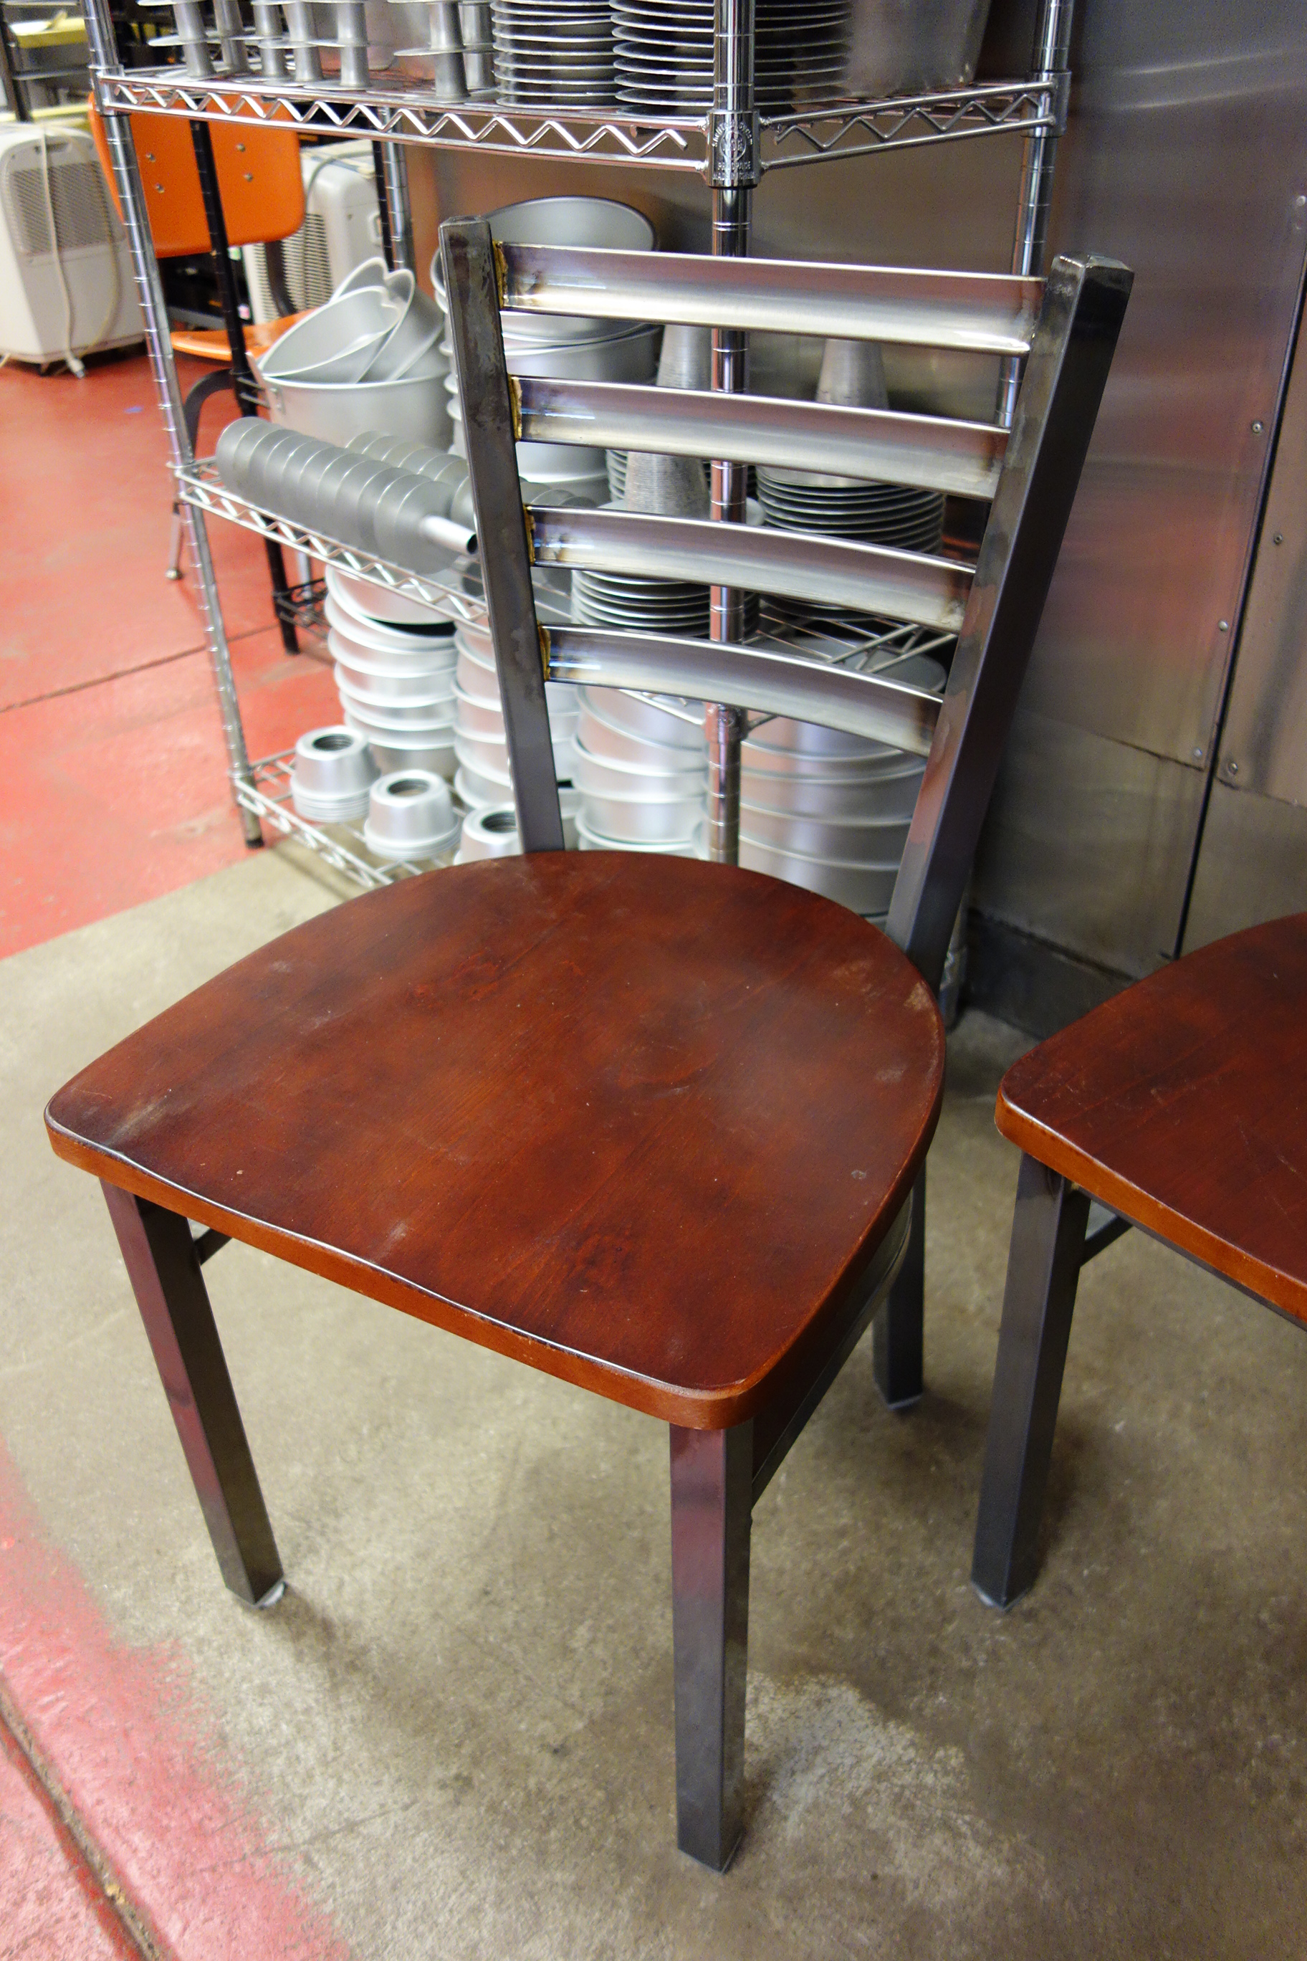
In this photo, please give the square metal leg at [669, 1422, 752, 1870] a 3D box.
[{"bbox_3d":[0.032,0.356,0.820,0.030,0.420,0.030,17,39,24],"label":"square metal leg"}]

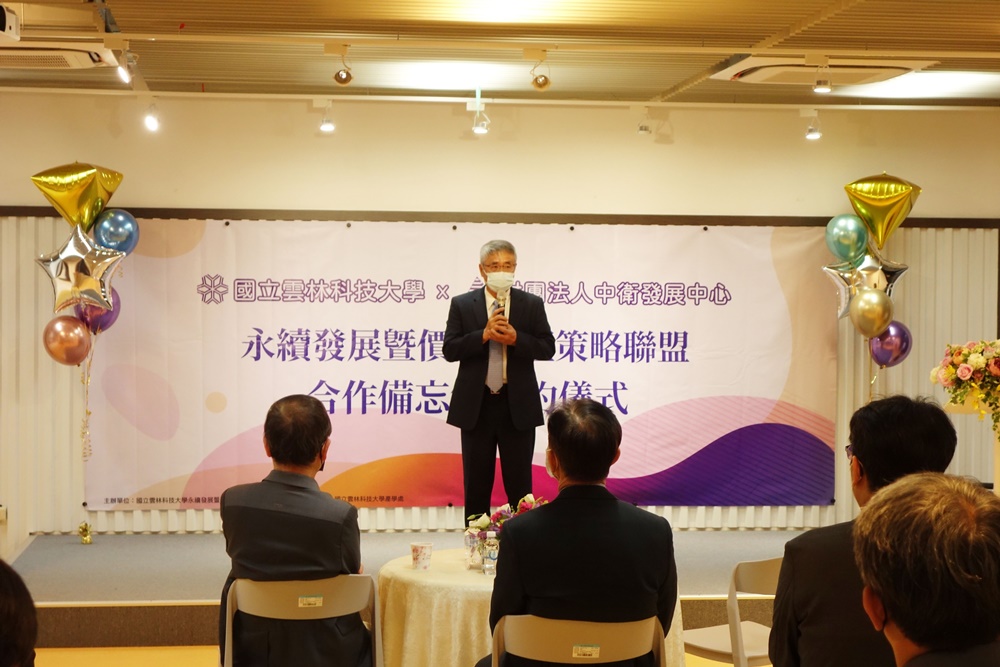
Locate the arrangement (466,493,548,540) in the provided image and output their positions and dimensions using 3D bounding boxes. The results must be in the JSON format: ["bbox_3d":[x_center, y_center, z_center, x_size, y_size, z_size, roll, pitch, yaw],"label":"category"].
[{"bbox_3d":[0.094,0.651,6.900,0.400,0.240,0.360,0,1,-7],"label":"arrangement"}]

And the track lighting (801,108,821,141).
[{"bbox_3d":[1.848,-1.242,12.380,0.120,0.190,0.105,0,1,-12],"label":"track lighting"}]

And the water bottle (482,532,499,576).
[{"bbox_3d":[-0.027,0.714,6.780,0.055,0.145,0.055,0,1,-7],"label":"water bottle"}]

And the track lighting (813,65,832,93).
[{"bbox_3d":[1.511,-1.194,9.760,0.095,0.131,0.100,0,1,-7],"label":"track lighting"}]

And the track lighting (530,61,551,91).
[{"bbox_3d":[0.189,-1.189,9.620,0.093,0.140,0.110,0,1,-3],"label":"track lighting"}]

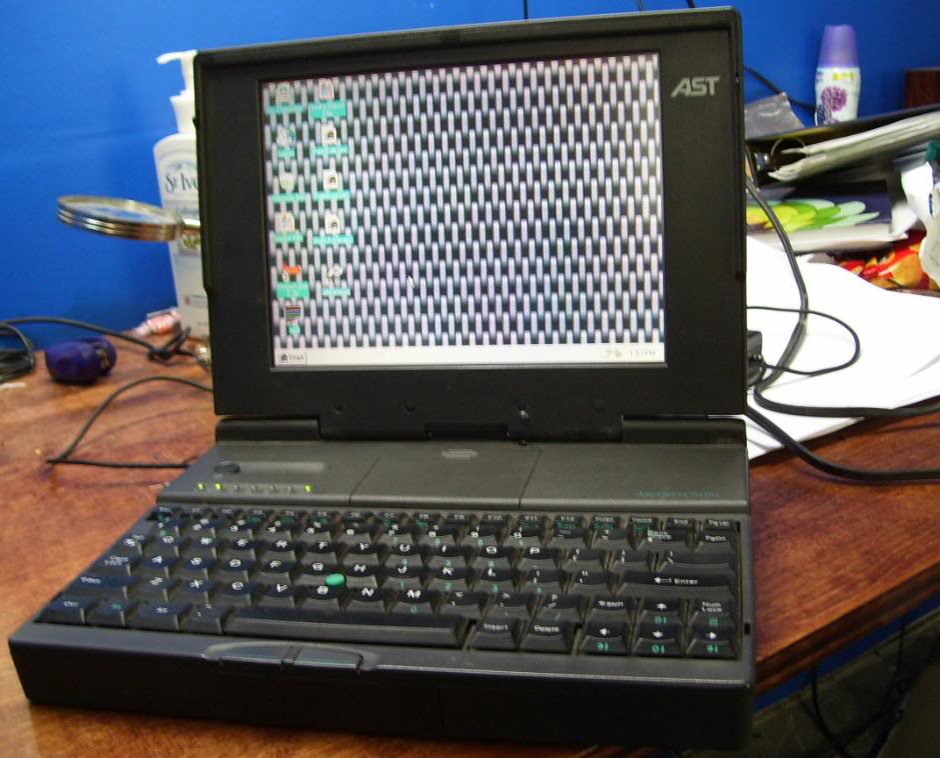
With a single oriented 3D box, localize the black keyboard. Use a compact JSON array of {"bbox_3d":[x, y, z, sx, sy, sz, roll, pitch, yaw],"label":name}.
[{"bbox_3d":[-0.030,0.095,0.445,0.289,0.030,0.122,-1,20,14],"label":"black keyboard"}]

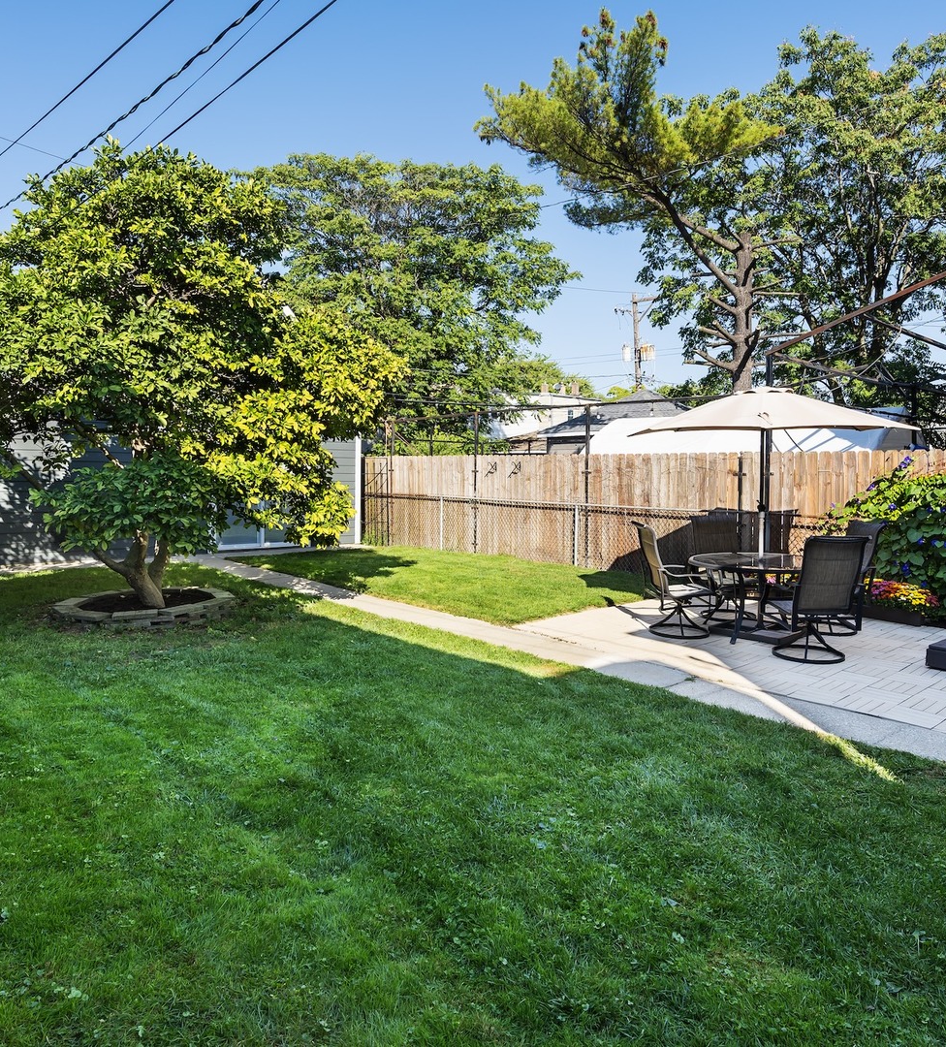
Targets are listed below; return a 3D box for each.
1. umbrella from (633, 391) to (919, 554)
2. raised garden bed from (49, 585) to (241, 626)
[{"bbox_3d":[2.900,-0.160,6.950,2.650,2.400,2.650,0,3,0],"label":"umbrella"},{"bbox_3d":[-3.580,0.910,7.750,1.750,0.170,1.800,0,3,0],"label":"raised garden bed"}]

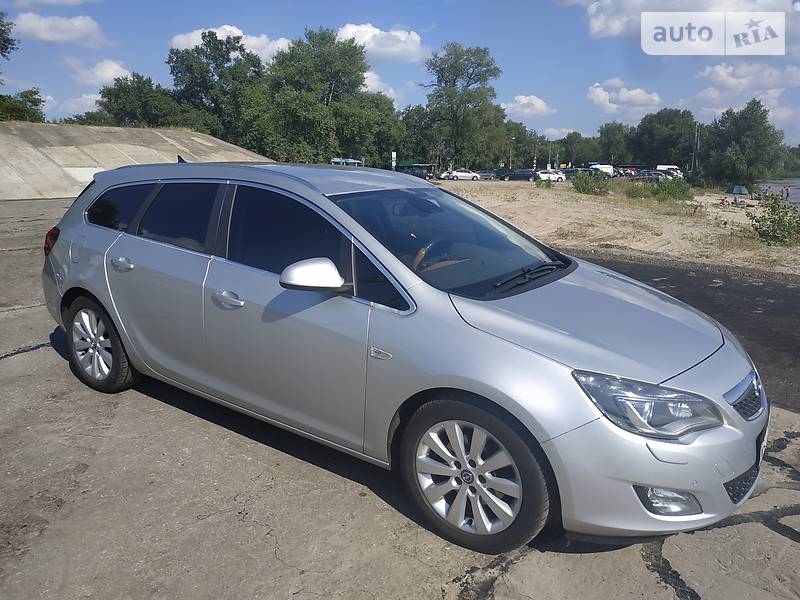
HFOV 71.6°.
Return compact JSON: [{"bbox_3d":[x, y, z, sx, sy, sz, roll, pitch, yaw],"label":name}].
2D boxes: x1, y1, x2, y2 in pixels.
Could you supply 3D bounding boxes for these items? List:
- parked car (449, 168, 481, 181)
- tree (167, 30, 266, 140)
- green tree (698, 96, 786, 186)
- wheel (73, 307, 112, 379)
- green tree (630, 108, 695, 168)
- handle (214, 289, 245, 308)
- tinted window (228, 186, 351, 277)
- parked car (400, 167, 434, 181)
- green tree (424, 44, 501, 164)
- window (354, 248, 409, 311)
[{"bbox_3d":[8.159,-15.560,68.831,4.200,1.480,1.750,0,13,-3],"label":"parked car"},{"bbox_3d":[-21.833,-23.856,66.000,12.100,15.700,11.500,-4,14,-17],"label":"tree"},{"bbox_3d":[55.733,-25.392,90.000,14.300,14.800,13.000,9,16,30],"label":"green tree"},{"bbox_3d":[-1.936,0.282,3.621,0.465,0.465,0.170,10,15,32],"label":"wheel"},{"bbox_3d":[53.002,-32.104,112.000,12.300,13.200,11.500,7,14,24],"label":"green tree"},{"bbox_3d":[-0.842,0.002,2.710,0.215,0.070,0.055,10,16,32],"label":"handle"},{"bbox_3d":[-0.510,-0.301,2.548,0.920,0.440,0.080,10,-2,32],"label":"tinted window"},{"bbox_3d":[1.913,-15.416,67.812,4.400,1.650,1.800,0,13,-3],"label":"parked car"},{"bbox_3d":[9.387,-28.161,82.000,11.700,19.700,11.000,2,14,6],"label":"green tree"},{"bbox_3d":[-0.070,-0.097,2.275,0.305,0.235,0.035,10,-1,32],"label":"window"}]

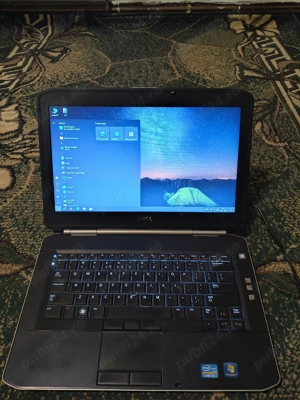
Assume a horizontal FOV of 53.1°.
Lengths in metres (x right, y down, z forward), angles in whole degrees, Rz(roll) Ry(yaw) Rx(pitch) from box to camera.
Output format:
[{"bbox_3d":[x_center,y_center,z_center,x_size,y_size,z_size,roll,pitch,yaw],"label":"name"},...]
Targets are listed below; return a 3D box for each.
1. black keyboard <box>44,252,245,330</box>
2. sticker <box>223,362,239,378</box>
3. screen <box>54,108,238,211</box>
[{"bbox_3d":[-0.011,0.134,0.453,0.286,0.007,0.121,0,47,0],"label":"black keyboard"},{"bbox_3d":[0.101,0.213,0.376,0.018,0.001,0.017,0,47,0],"label":"sticker"},{"bbox_3d":[-0.009,-0.066,0.503,0.311,0.175,0.006,0,10,0],"label":"screen"}]

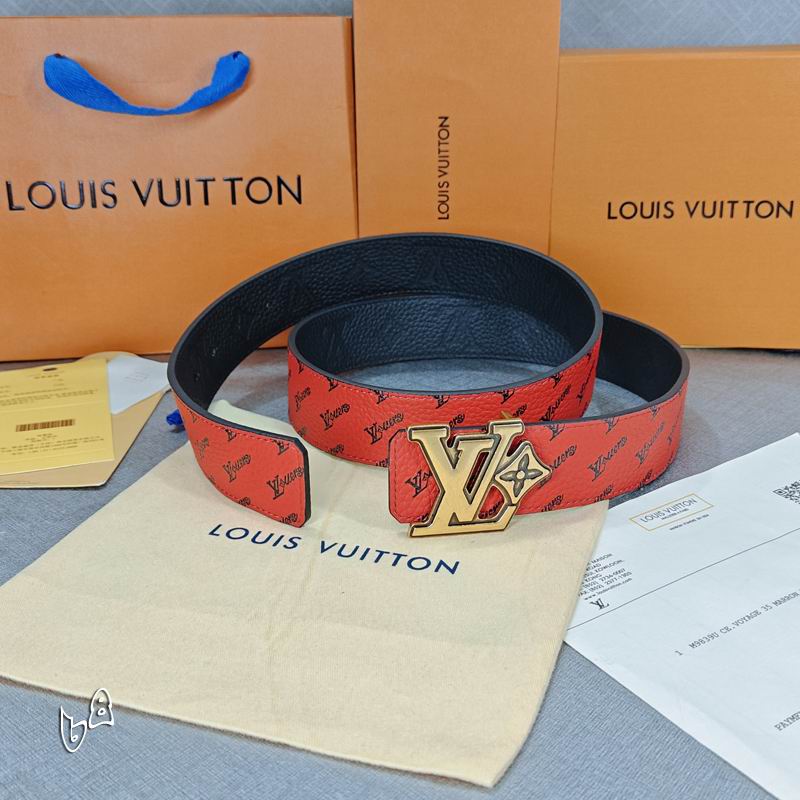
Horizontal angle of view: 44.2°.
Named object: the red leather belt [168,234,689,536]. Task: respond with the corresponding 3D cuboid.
[{"bbox_3d":[0.018,-0.023,0.485,0.242,0.081,0.215,-1,21,-3],"label":"red leather belt"}]

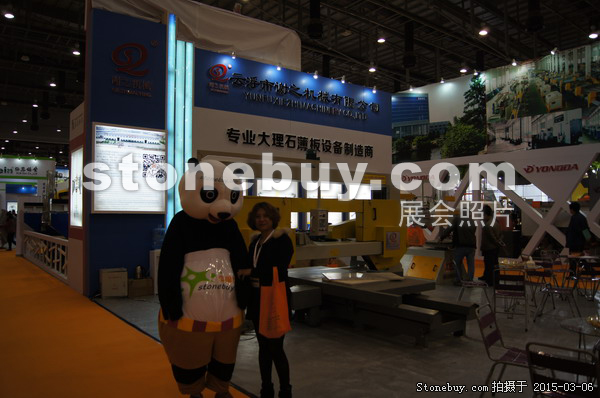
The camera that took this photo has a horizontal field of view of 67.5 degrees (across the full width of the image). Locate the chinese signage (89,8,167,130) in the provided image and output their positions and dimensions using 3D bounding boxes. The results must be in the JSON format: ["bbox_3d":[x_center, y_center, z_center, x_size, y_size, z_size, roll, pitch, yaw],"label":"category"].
[{"bbox_3d":[-3.260,-2.426,8.609,1.394,2.084,0.120,1,-2,-37],"label":"chinese signage"}]

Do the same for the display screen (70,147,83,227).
[{"bbox_3d":[-4.500,-0.218,9.158,0.100,1.559,1.152,1,-2,-37],"label":"display screen"}]

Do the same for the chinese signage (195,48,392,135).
[{"bbox_3d":[0.219,-2.521,11.468,6.251,1.248,0.120,1,-2,-37],"label":"chinese signage"}]

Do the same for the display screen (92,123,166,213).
[{"bbox_3d":[-3.301,-0.553,8.754,1.382,1.667,0.100,1,-2,-37],"label":"display screen"}]

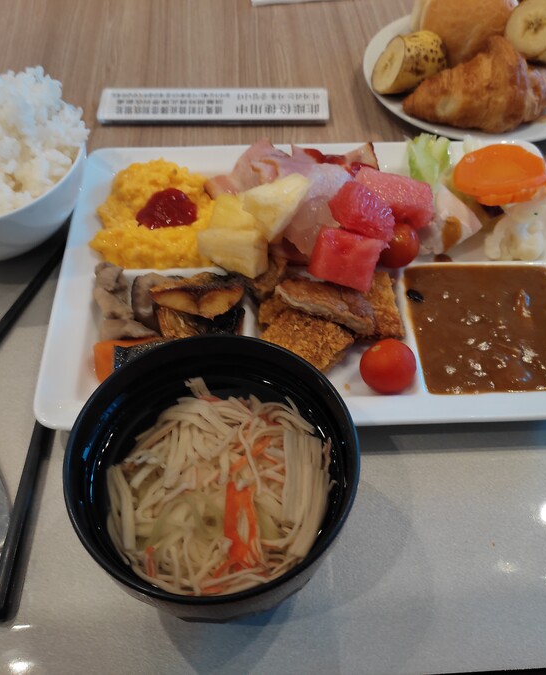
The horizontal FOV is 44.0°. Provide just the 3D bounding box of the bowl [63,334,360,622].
[{"bbox_3d":[-0.021,0.060,0.263,0.102,0.068,0.102,0,54,0],"label":"bowl"}]

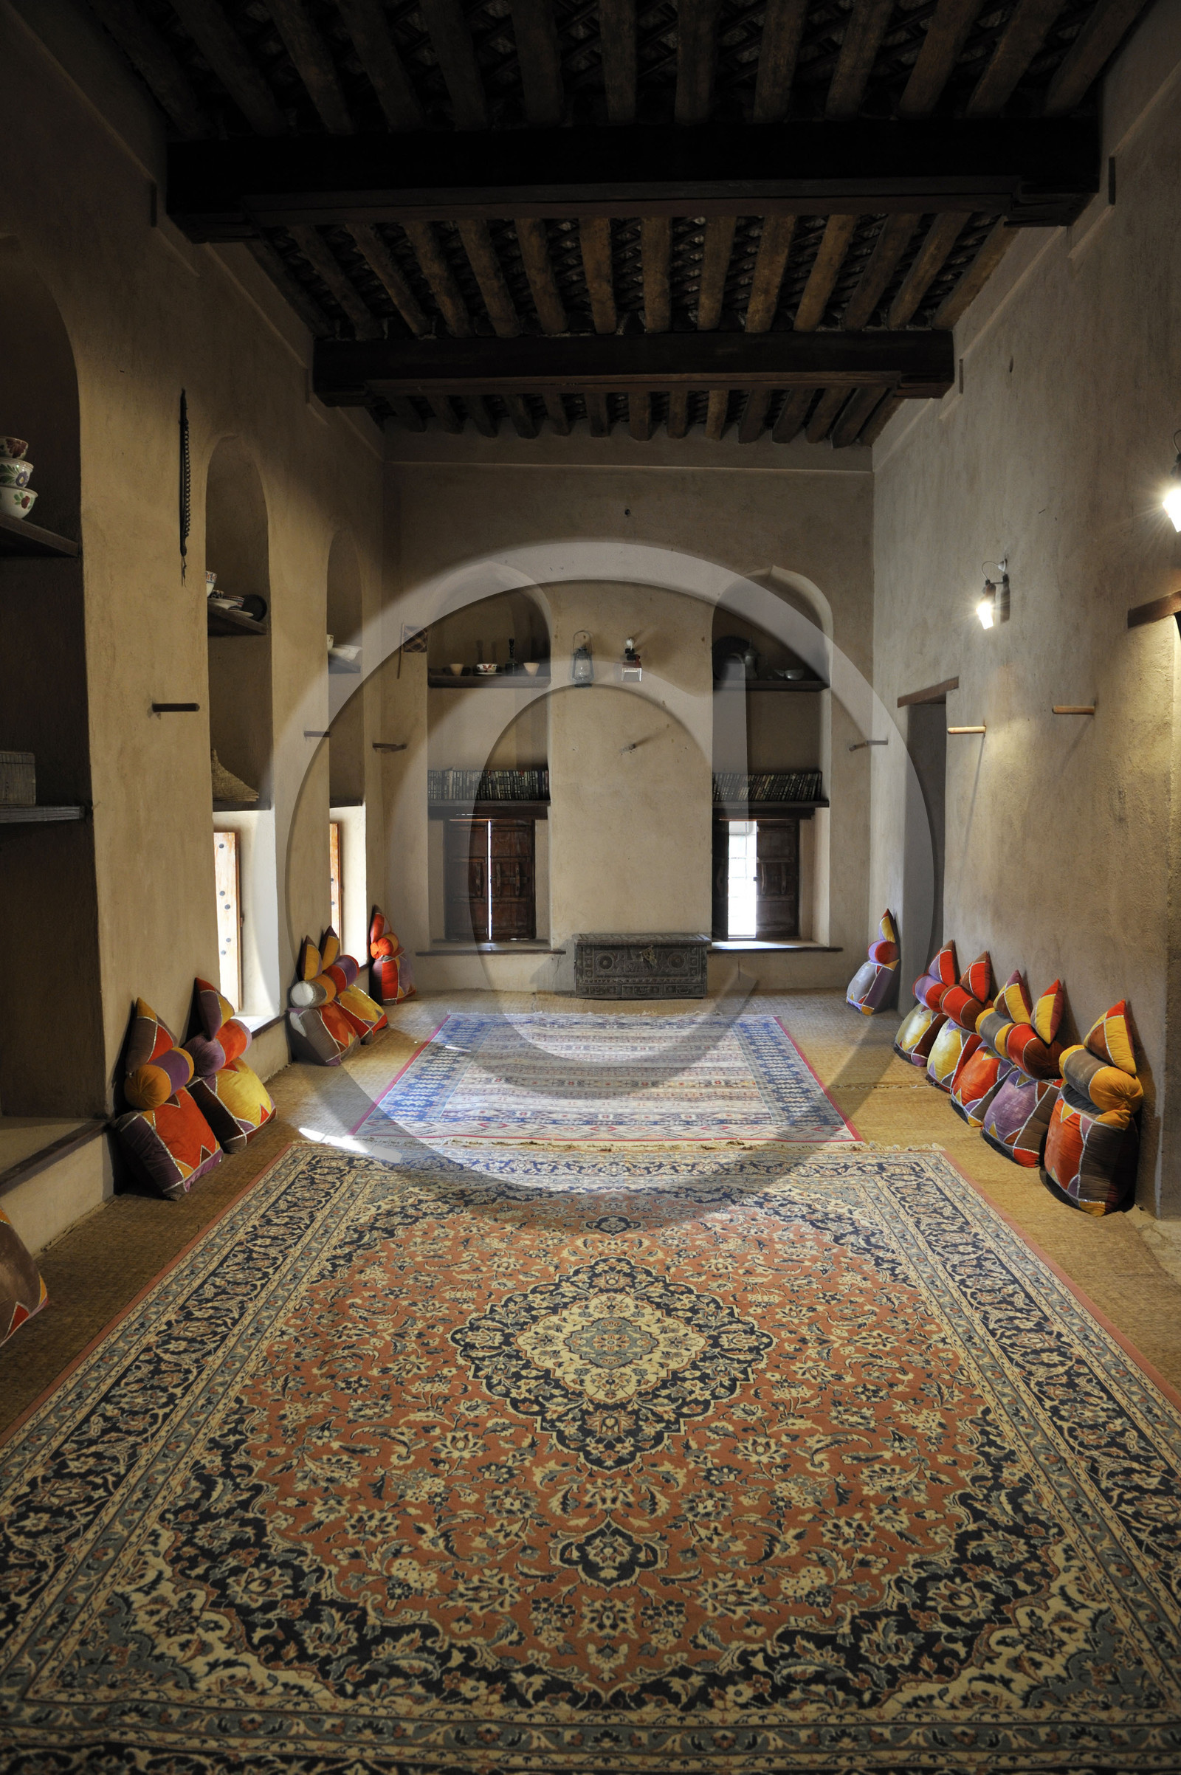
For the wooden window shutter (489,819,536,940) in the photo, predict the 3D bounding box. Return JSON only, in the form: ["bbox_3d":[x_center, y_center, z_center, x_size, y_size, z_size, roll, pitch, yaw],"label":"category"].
[{"bbox_3d":[-0.643,-0.066,9.846,0.374,1.003,0.045,0,4,-4],"label":"wooden window shutter"}]

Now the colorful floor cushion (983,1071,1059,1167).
[{"bbox_3d":[1.799,0.882,4.766,0.206,0.355,0.440,23,5,-3],"label":"colorful floor cushion"}]

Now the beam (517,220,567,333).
[{"bbox_3d":[-0.270,-3.430,6.403,0.150,0.155,1.939,0,4,3],"label":"beam"}]

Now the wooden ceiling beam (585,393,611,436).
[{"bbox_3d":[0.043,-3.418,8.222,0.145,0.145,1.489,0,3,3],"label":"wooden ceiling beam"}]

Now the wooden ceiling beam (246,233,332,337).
[{"bbox_3d":[-1.541,-3.102,5.847,0.121,0.135,1.988,0,4,4],"label":"wooden ceiling beam"}]

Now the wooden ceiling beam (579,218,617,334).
[{"bbox_3d":[0.047,-3.109,5.797,0.132,0.135,1.988,0,4,4],"label":"wooden ceiling beam"}]

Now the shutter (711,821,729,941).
[{"bbox_3d":[1.067,-0.053,9.786,0.045,0.997,0.370,-1,5,-18],"label":"shutter"}]

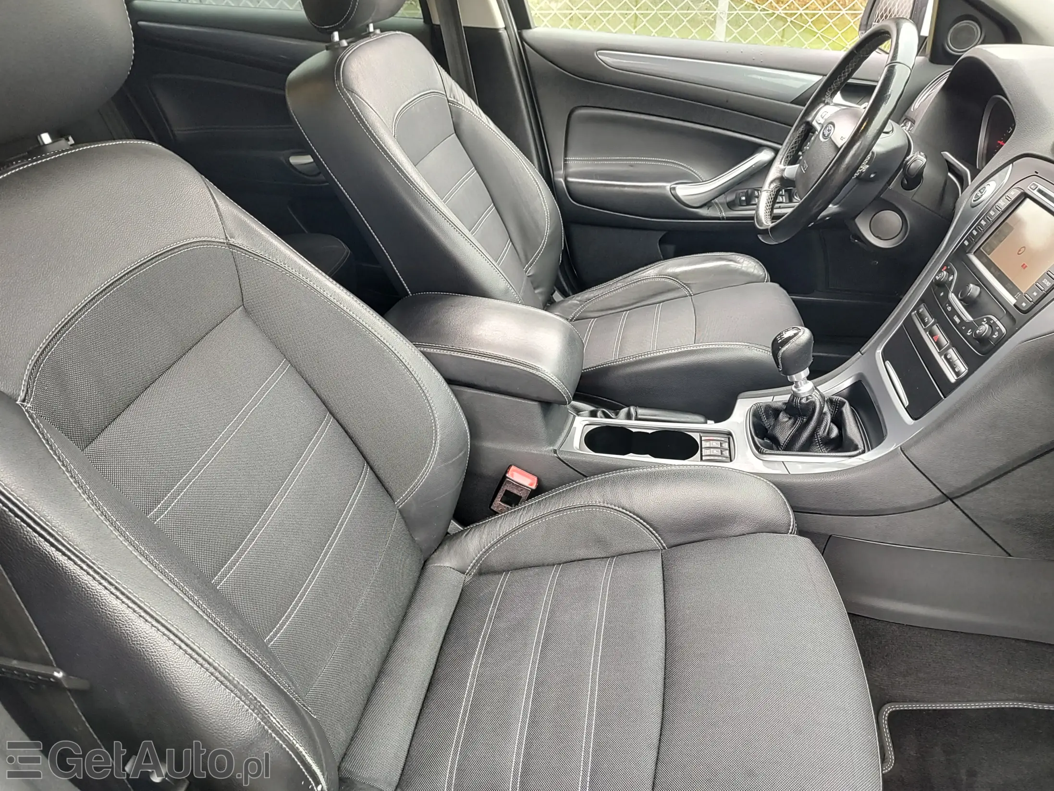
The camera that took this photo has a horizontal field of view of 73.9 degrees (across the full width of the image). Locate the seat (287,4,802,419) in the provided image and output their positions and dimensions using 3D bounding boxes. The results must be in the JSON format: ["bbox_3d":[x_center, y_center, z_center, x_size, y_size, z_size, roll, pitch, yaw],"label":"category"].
[{"bbox_3d":[0.067,-0.370,1.296,0.935,0.935,0.530,6,33,8],"label":"seat"}]

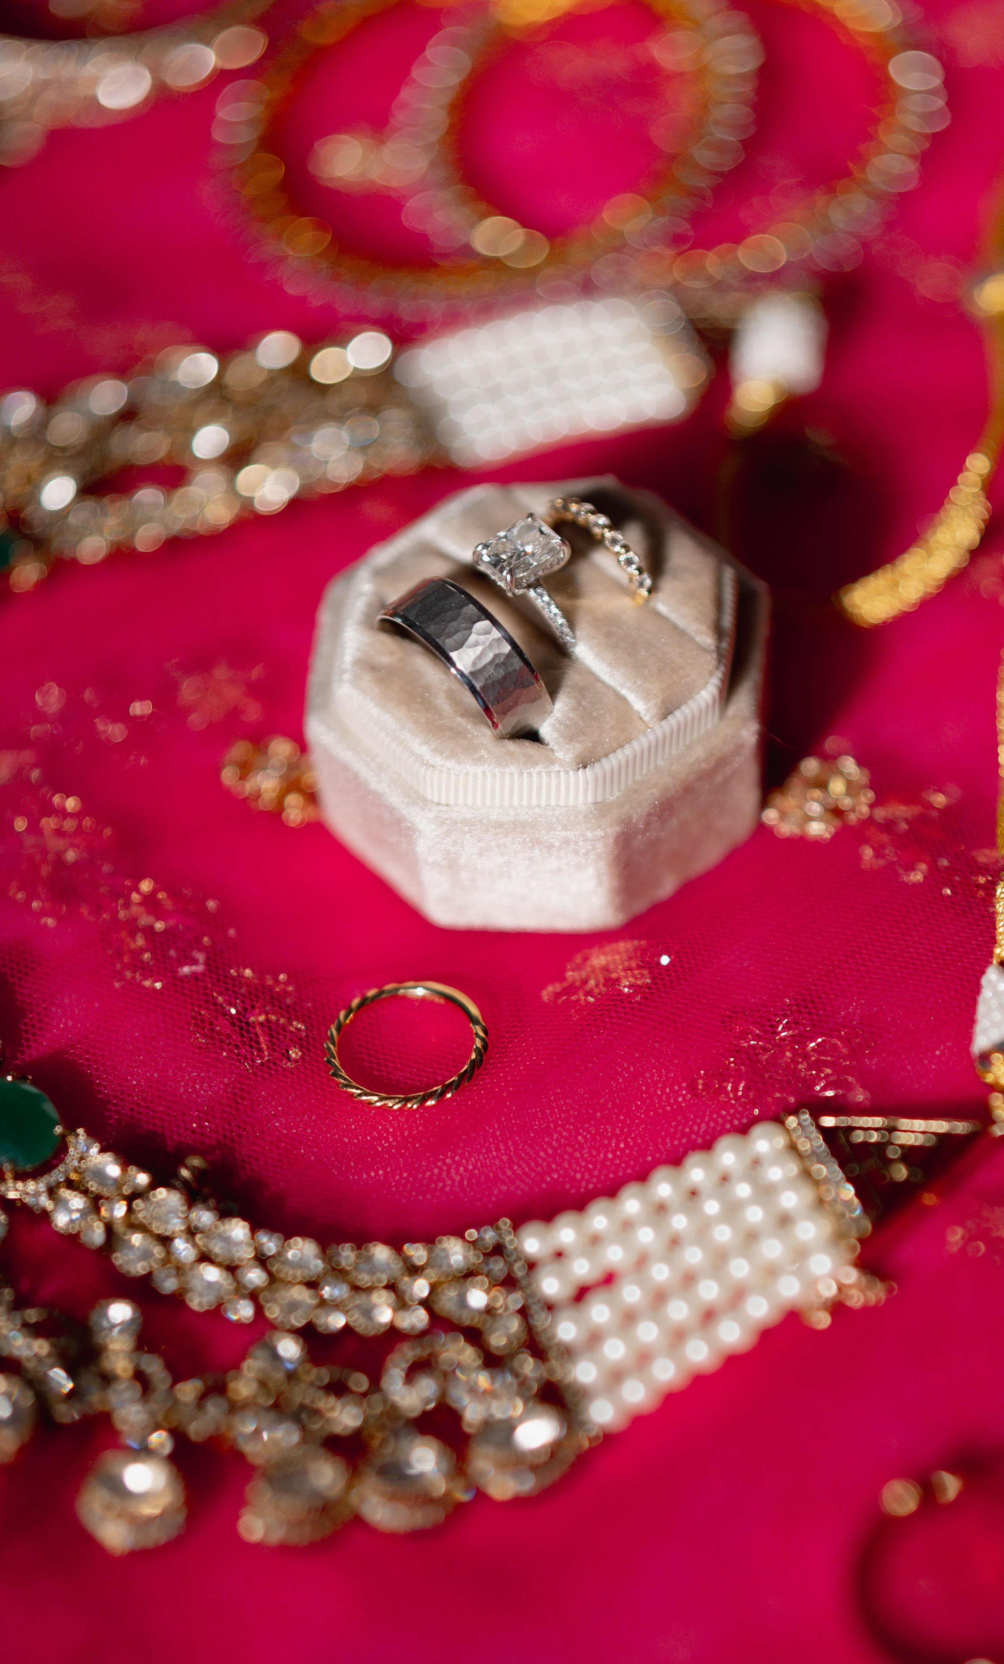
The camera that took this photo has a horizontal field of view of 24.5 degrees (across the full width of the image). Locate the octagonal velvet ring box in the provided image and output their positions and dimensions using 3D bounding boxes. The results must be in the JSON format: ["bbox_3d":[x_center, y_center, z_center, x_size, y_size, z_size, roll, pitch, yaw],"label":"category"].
[{"bbox_3d":[0.005,-0.018,0.293,0.056,0.026,0.056,1,50,8],"label":"octagonal velvet ring box"}]

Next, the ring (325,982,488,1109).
[{"bbox_3d":[-0.011,0.025,0.274,0.019,0.002,0.019,-3,50,4],"label":"ring"}]

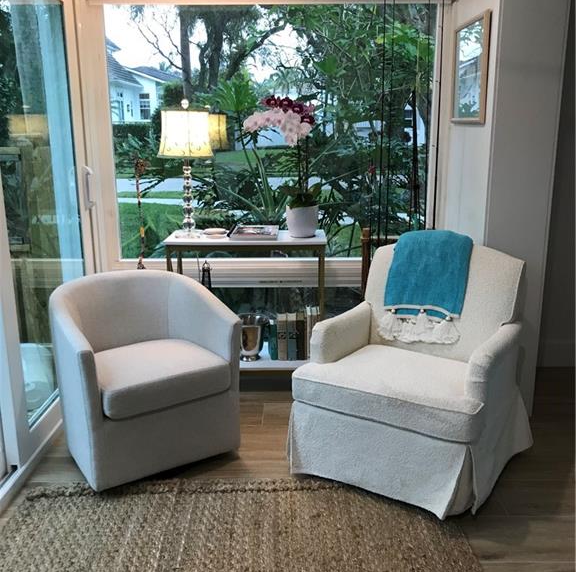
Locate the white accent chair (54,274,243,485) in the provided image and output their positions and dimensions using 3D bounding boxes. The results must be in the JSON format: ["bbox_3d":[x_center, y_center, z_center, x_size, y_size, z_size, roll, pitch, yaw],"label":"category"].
[{"bbox_3d":[-0.690,0.366,2.935,0.720,0.770,0.760,-8,16,-29],"label":"white accent chair"}]

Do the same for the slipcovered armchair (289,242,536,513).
[{"bbox_3d":[0.559,0.316,2.770,0.800,0.940,0.850,7,15,27],"label":"slipcovered armchair"}]

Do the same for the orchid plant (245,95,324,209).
[{"bbox_3d":[-0.025,-0.645,2.993,0.385,0.530,0.240,0,14,0],"label":"orchid plant"}]

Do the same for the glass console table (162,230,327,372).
[{"bbox_3d":[-0.199,0.209,3.222,0.780,0.945,0.360,0,14,0],"label":"glass console table"}]

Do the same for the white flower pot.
[{"bbox_3d":[0.072,-0.325,3.090,0.160,0.155,0.160,0,14,0],"label":"white flower pot"}]

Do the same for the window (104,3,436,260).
[{"bbox_3d":[-0.080,-0.777,3.254,1.680,1.300,0.080,0,14,0],"label":"window"}]

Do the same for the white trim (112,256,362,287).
[{"bbox_3d":[-0.165,-0.073,3.400,1.600,0.165,0.080,0,14,0],"label":"white trim"}]

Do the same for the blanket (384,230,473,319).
[{"bbox_3d":[0.657,-0.069,2.913,0.380,0.360,0.240,7,15,27],"label":"blanket"}]

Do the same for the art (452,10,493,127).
[{"bbox_3d":[0.841,-0.993,2.873,0.030,0.445,0.470,0,14,0],"label":"art"}]

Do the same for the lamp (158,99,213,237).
[{"bbox_3d":[-0.494,-0.568,3.035,0.265,0.660,0.265,0,14,0],"label":"lamp"}]

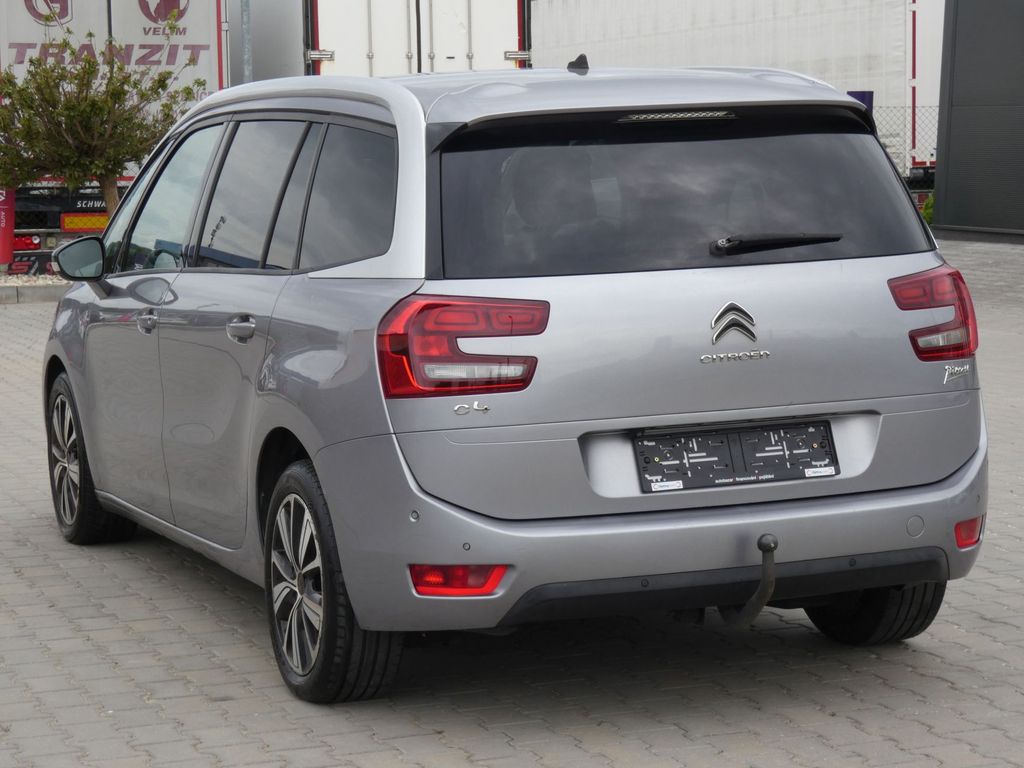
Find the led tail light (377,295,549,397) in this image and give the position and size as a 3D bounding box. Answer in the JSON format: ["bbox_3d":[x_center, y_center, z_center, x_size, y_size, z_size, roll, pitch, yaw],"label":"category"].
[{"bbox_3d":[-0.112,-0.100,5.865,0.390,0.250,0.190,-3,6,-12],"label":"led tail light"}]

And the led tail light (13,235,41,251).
[{"bbox_3d":[-4.974,-1.432,25.500,0.400,0.155,0.090,-4,6,-18],"label":"led tail light"}]

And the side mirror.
[{"bbox_3d":[-1.415,-0.407,8.195,0.195,0.160,0.130,-4,6,-22],"label":"side mirror"}]

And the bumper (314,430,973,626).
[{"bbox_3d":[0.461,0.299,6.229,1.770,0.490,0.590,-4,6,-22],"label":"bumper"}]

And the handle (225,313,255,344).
[{"bbox_3d":[-0.726,-0.149,6.738,0.050,0.065,0.200,-4,6,-22],"label":"handle"}]

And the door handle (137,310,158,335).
[{"bbox_3d":[-1.125,-0.190,7.737,0.050,0.065,0.200,-4,6,-22],"label":"door handle"}]

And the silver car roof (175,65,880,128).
[{"bbox_3d":[0.006,-0.831,7.170,1.280,0.170,2.250,-4,6,-22],"label":"silver car roof"}]

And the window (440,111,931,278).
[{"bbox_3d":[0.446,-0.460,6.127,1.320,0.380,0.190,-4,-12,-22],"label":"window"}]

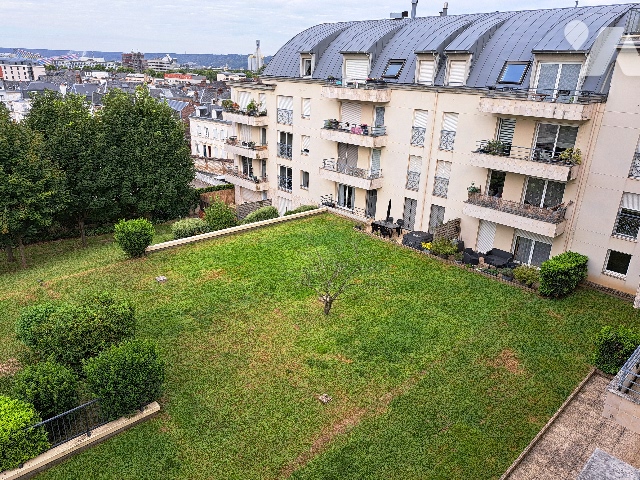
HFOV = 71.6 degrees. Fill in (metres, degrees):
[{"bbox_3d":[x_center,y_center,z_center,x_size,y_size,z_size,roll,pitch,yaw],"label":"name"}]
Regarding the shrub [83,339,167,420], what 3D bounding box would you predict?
[{"bbox_3d":[-6.045,4.181,13.653,2.150,2.000,2.200,21,29,39],"label":"shrub"}]

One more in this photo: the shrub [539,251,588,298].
[{"bbox_3d":[11.658,1.717,21.304,2.050,1.550,1.200,-17,28,-41],"label":"shrub"}]

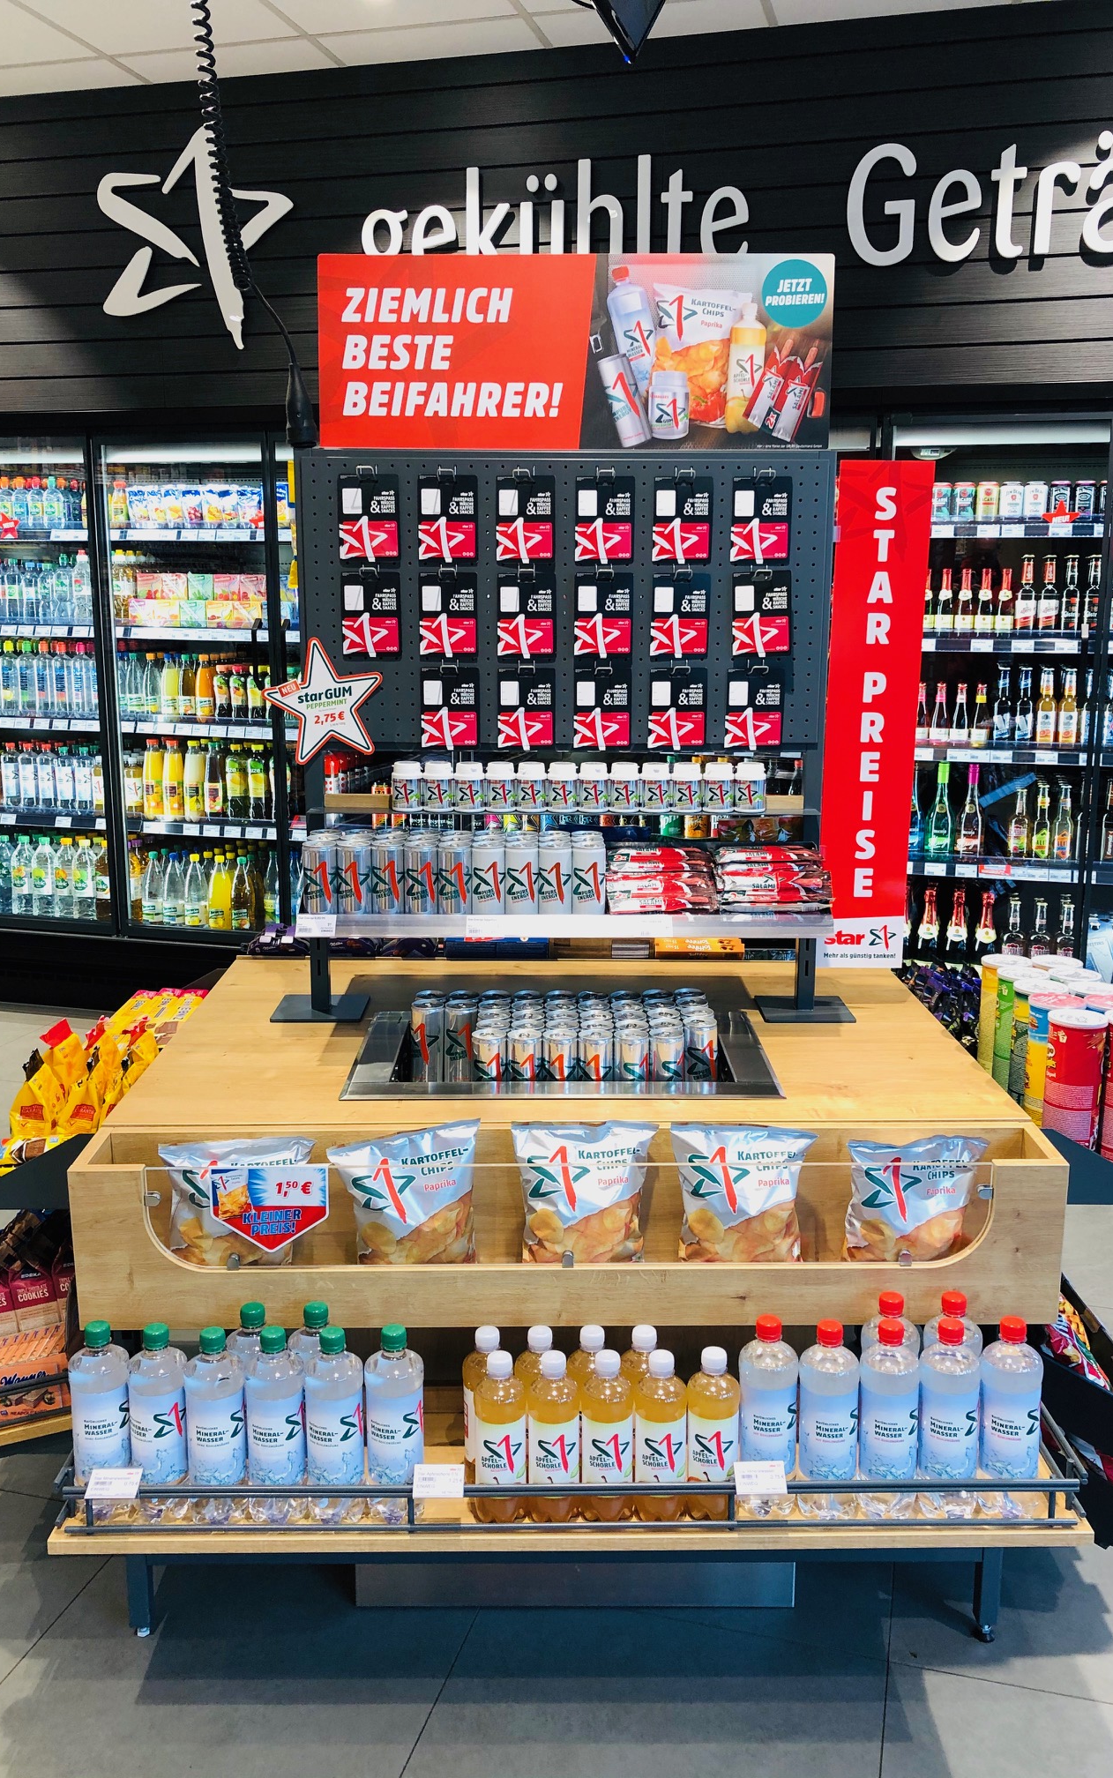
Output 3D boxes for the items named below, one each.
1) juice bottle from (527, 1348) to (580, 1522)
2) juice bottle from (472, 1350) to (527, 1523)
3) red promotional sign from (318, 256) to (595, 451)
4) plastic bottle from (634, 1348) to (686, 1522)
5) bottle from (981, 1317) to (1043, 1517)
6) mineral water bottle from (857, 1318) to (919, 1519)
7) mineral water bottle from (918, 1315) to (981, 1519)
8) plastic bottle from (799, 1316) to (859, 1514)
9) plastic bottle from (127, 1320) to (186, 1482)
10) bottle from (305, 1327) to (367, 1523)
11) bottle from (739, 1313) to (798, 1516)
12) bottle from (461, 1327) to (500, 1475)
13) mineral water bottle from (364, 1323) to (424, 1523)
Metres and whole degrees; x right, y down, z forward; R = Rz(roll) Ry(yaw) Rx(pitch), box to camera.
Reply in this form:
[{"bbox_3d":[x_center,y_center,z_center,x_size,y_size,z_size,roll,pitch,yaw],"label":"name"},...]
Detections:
[{"bbox_3d":[-0.002,0.671,1.769,0.065,0.211,0.065,0,12,-1],"label":"juice bottle"},{"bbox_3d":[-0.068,0.671,1.769,0.063,0.212,0.063,0,12,-1],"label":"juice bottle"},{"bbox_3d":[-0.159,-0.838,2.252,0.424,0.286,0.010,0,12,-1],"label":"red promotional sign"},{"bbox_3d":[0.128,0.672,1.770,0.063,0.212,0.063,0,12,-1],"label":"plastic bottle"},{"bbox_3d":[0.562,0.652,1.794,0.072,0.247,0.072,0,12,-1],"label":"bottle"},{"bbox_3d":[0.409,0.651,1.777,0.074,0.246,0.074,0,12,-1],"label":"mineral water bottle"},{"bbox_3d":[0.483,0.650,1.779,0.074,0.246,0.074,0,12,-1],"label":"mineral water bottle"},{"bbox_3d":[0.334,0.652,1.774,0.074,0.246,0.074,0,12,-1],"label":"plastic bottle"},{"bbox_3d":[-0.487,0.653,1.772,0.072,0.242,0.072,0,12,-1],"label":"plastic bottle"},{"bbox_3d":[-0.271,0.655,1.765,0.072,0.242,0.072,0,12,-1],"label":"bottle"},{"bbox_3d":[0.262,0.651,1.797,0.072,0.247,0.072,0,12,-1],"label":"bottle"},{"bbox_3d":[-0.087,0.661,1.831,0.062,0.213,0.062,0,12,-1],"label":"bottle"},{"bbox_3d":[-0.195,0.655,1.765,0.074,0.246,0.074,0,12,-1],"label":"mineral water bottle"}]

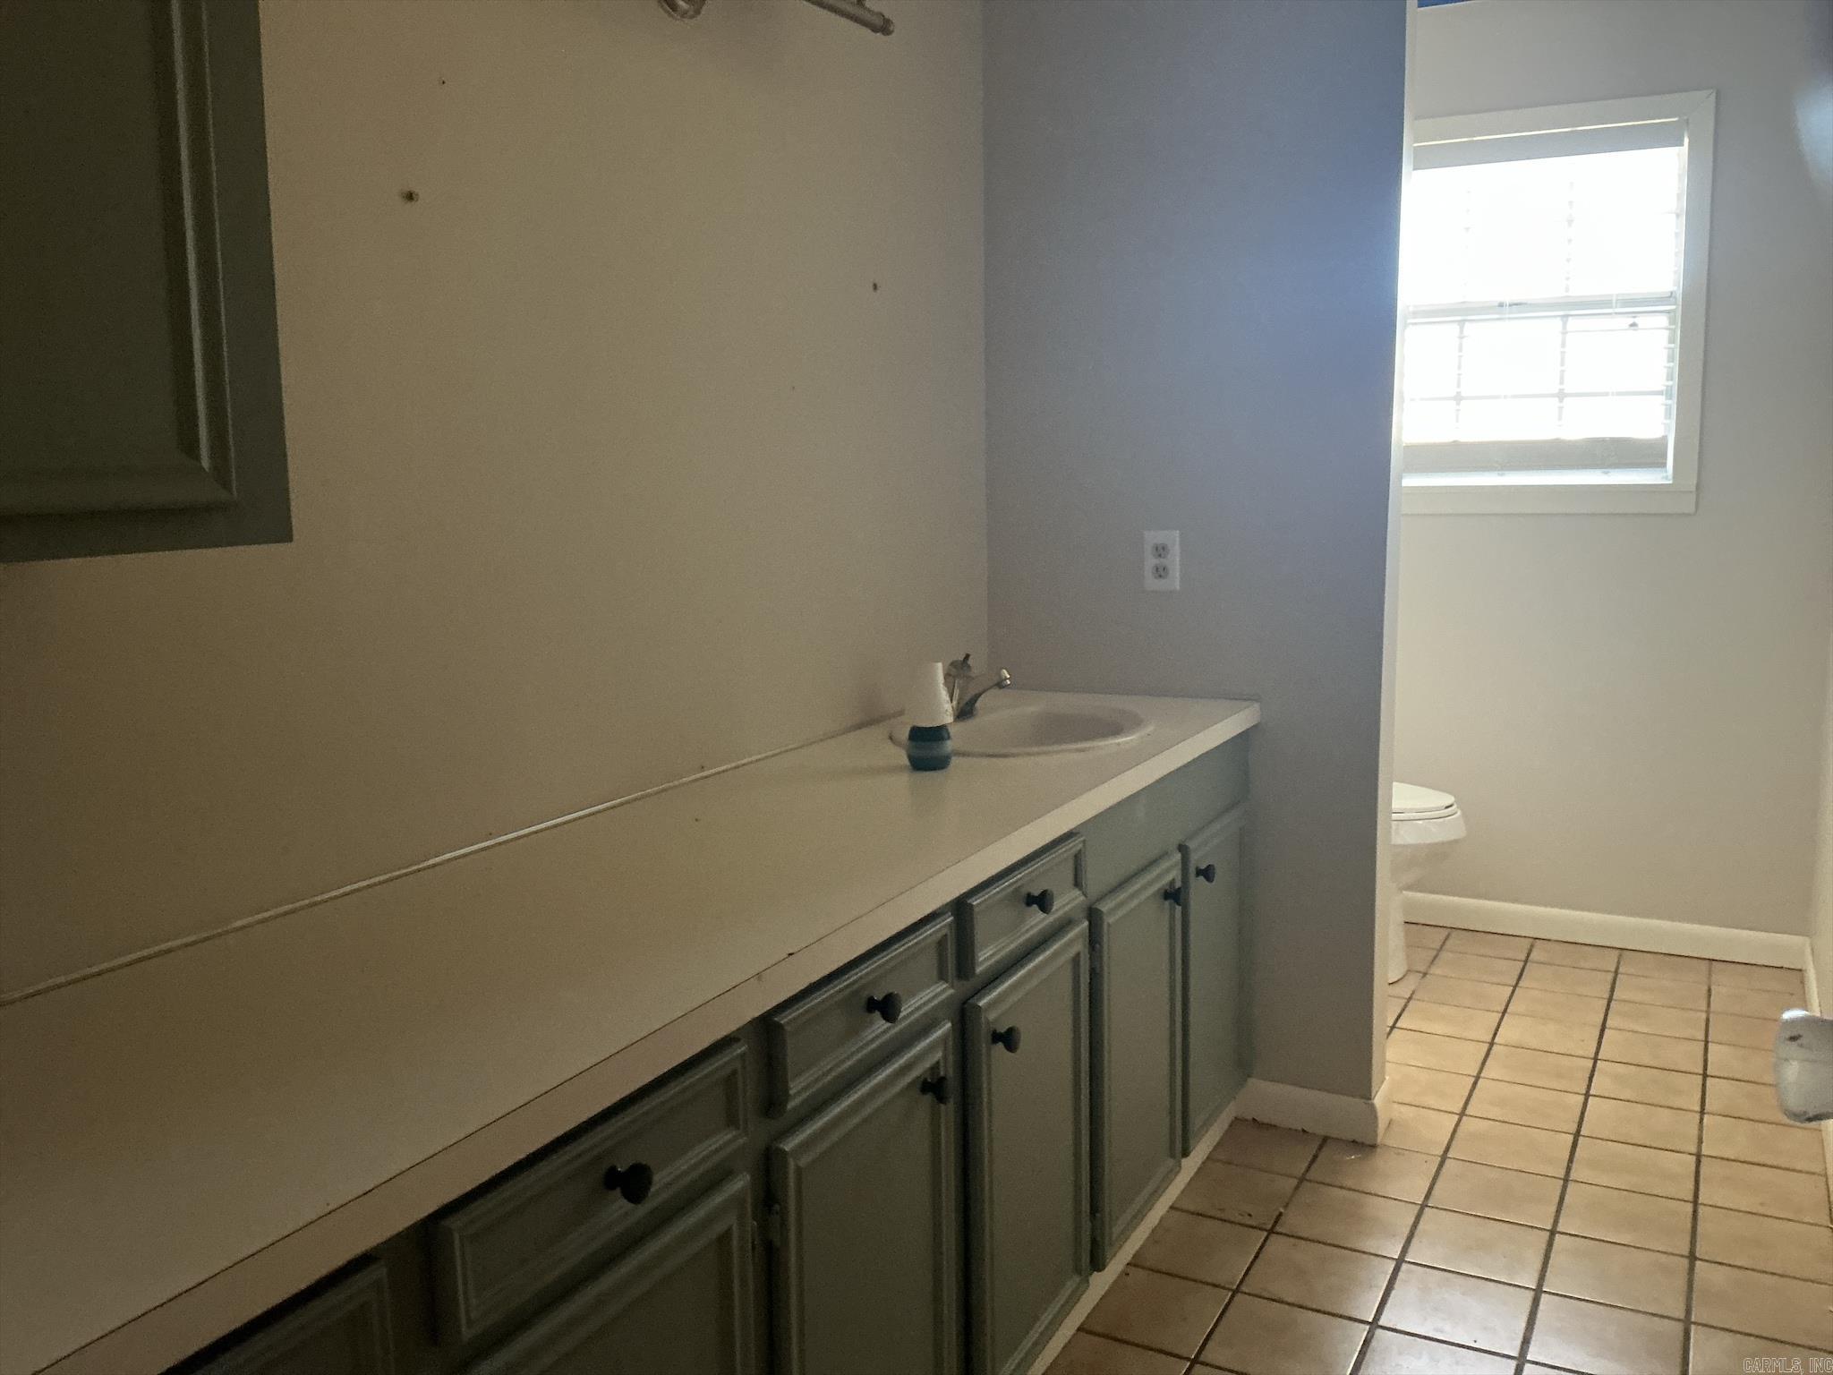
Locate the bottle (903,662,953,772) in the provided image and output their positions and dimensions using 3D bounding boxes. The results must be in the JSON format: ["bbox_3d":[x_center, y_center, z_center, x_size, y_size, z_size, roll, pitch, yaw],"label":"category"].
[{"bbox_3d":[0.019,0.044,2.293,0.079,0.162,0.079,-2,9,0],"label":"bottle"}]

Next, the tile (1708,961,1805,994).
[{"bbox_3d":[2.062,0.714,3.626,0.199,0.009,0.199,3,9,29],"label":"tile"}]

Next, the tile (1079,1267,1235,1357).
[{"bbox_3d":[0.378,0.970,2.305,0.183,0.010,0.195,3,10,29],"label":"tile"}]

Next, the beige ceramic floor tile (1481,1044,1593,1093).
[{"bbox_3d":[1.323,0.816,3.159,0.199,0.010,0.198,3,10,29],"label":"beige ceramic floor tile"}]

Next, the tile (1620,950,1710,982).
[{"bbox_3d":[1.899,0.712,3.760,0.199,0.010,0.198,3,10,29],"label":"tile"}]

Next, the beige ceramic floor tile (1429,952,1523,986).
[{"bbox_3d":[1.433,0.719,3.787,0.199,0.010,0.198,3,10,29],"label":"beige ceramic floor tile"}]

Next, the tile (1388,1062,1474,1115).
[{"bbox_3d":[1.041,0.834,3.085,0.199,0.010,0.198,3,10,29],"label":"tile"}]

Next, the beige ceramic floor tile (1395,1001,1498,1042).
[{"bbox_3d":[1.225,0.771,3.402,0.199,0.009,0.199,3,9,29],"label":"beige ceramic floor tile"}]

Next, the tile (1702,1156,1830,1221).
[{"bbox_3d":[1.483,0.887,2.593,0.194,0.010,0.195,3,10,29],"label":"tile"}]

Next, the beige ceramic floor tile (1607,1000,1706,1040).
[{"bbox_3d":[1.689,0.760,3.378,0.200,0.010,0.195,3,10,29],"label":"beige ceramic floor tile"}]

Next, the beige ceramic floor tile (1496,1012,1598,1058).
[{"bbox_3d":[1.411,0.780,3.305,0.196,0.010,0.198,3,9,29],"label":"beige ceramic floor tile"}]

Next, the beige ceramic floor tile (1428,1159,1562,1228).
[{"bbox_3d":[1.025,0.899,2.622,0.200,0.010,0.195,3,10,29],"label":"beige ceramic floor tile"}]

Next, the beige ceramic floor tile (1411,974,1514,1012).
[{"bbox_3d":[1.335,0.748,3.611,0.199,0.010,0.198,3,10,29],"label":"beige ceramic floor tile"}]

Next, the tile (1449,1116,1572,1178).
[{"bbox_3d":[1.113,0.860,2.770,0.196,0.010,0.198,3,9,29],"label":"tile"}]

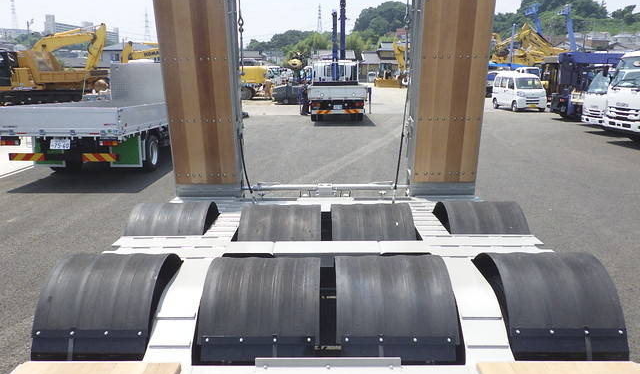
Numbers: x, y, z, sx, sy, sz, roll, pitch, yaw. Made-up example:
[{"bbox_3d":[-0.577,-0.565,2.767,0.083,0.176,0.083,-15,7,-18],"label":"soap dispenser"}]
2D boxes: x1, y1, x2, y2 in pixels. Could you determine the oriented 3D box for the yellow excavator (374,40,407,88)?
[{"bbox_3d":[7.182,-12.405,52.000,3.200,4.600,4.000,0,13,0],"label":"yellow excavator"}]

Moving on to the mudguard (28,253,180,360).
[{"bbox_3d":[-1.145,0.581,2.928,0.590,0.400,0.800,0,13,0],"label":"mudguard"}]

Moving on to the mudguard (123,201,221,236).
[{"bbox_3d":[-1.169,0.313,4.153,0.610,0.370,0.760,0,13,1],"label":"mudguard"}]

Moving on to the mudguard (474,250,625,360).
[{"bbox_3d":[1.235,0.582,2.924,0.590,0.400,0.800,0,13,0],"label":"mudguard"}]

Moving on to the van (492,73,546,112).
[{"bbox_3d":[9.996,-4.781,25.866,1.475,1.875,3.395,-1,13,-2],"label":"van"}]

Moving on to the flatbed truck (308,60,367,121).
[{"bbox_3d":[0.720,-4.256,22.306,2.200,2.500,7.300,0,13,1],"label":"flatbed truck"}]

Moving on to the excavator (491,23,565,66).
[{"bbox_3d":[13.688,-8.230,33.852,6.500,5.000,3.000,0,13,1],"label":"excavator"}]

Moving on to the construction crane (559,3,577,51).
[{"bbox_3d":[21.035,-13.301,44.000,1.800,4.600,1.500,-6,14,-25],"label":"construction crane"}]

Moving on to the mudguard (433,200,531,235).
[{"bbox_3d":[1.237,0.309,4.061,0.590,0.380,0.780,0,13,0],"label":"mudguard"}]

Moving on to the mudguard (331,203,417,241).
[{"bbox_3d":[0.375,0.329,4.067,0.600,0.380,0.780,0,13,0],"label":"mudguard"}]

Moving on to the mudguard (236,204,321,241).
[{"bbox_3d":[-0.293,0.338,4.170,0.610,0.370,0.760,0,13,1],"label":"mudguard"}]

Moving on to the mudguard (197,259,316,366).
[{"bbox_3d":[-0.308,0.631,3.019,0.620,0.420,0.780,0,13,1],"label":"mudguard"}]

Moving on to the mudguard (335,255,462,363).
[{"bbox_3d":[0.380,0.606,2.931,0.600,0.400,0.800,0,13,0],"label":"mudguard"}]

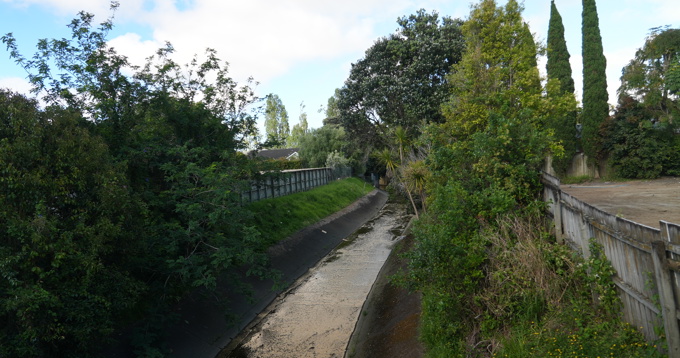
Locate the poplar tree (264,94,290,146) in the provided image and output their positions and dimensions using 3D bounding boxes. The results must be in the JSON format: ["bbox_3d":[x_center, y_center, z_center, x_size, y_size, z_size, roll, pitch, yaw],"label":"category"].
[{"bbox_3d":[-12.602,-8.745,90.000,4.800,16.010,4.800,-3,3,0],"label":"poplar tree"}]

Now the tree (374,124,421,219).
[{"bbox_3d":[4.128,-0.522,32.000,3.200,6.350,3.000,-3,3,0],"label":"tree"}]

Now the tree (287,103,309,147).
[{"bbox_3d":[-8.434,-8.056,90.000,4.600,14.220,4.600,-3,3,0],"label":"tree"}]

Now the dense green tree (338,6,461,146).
[{"bbox_3d":[5.237,-6.528,38.000,11.800,15.480,10.500,-3,3,0],"label":"dense green tree"}]

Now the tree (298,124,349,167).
[{"bbox_3d":[-2.037,-3.173,56.000,6.300,7.100,6.000,-3,3,0],"label":"tree"}]

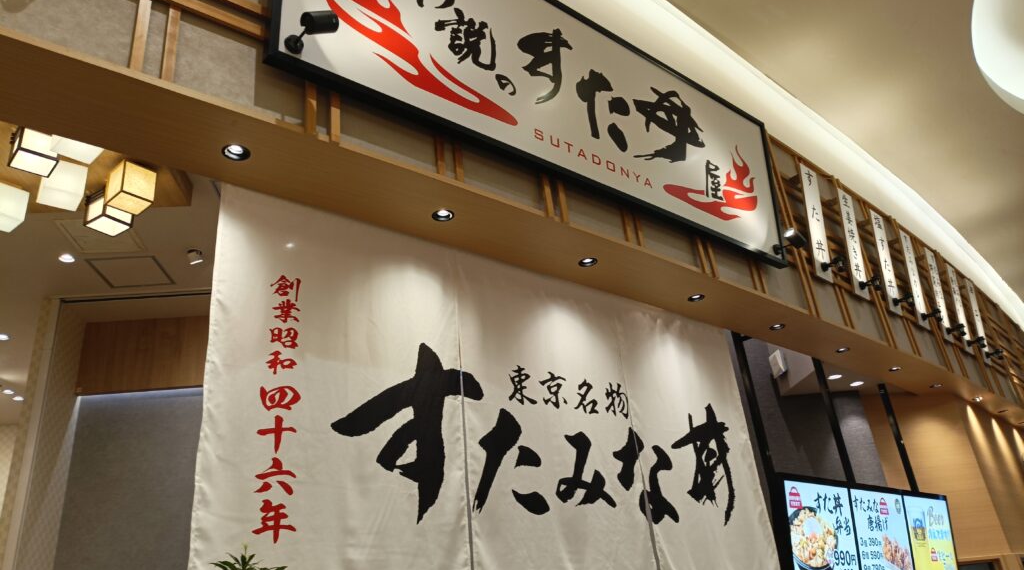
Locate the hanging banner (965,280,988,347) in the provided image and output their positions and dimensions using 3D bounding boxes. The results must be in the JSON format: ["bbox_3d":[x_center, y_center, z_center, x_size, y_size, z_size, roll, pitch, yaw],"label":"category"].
[{"bbox_3d":[4.636,0.378,7.363,0.229,0.835,0.030,17,-26,-41],"label":"hanging banner"}]

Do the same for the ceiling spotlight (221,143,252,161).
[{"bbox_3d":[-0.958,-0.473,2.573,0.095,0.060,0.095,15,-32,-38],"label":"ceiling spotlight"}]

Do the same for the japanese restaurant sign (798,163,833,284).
[{"bbox_3d":[2.067,-0.421,5.041,0.229,0.835,0.030,17,-26,-40],"label":"japanese restaurant sign"}]

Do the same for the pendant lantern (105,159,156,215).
[{"bbox_3d":[-2.063,-0.522,4.013,0.174,0.194,0.174,-23,-30,32],"label":"pendant lantern"}]

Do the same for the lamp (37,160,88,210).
[{"bbox_3d":[-2.323,-0.514,3.824,0.179,0.172,0.179,14,-31,-36],"label":"lamp"}]

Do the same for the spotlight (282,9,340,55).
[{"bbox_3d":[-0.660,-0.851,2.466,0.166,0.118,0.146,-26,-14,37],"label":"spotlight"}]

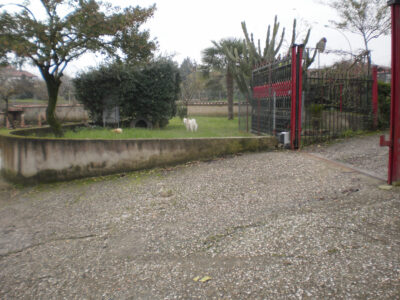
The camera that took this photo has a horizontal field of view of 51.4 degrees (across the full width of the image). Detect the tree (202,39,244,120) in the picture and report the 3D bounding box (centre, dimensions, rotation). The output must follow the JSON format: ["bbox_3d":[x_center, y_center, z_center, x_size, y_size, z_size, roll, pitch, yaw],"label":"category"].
[{"bbox_3d":[1.230,-3.050,18.200,2.150,3.500,2.100,-1,7,0],"label":"tree"}]

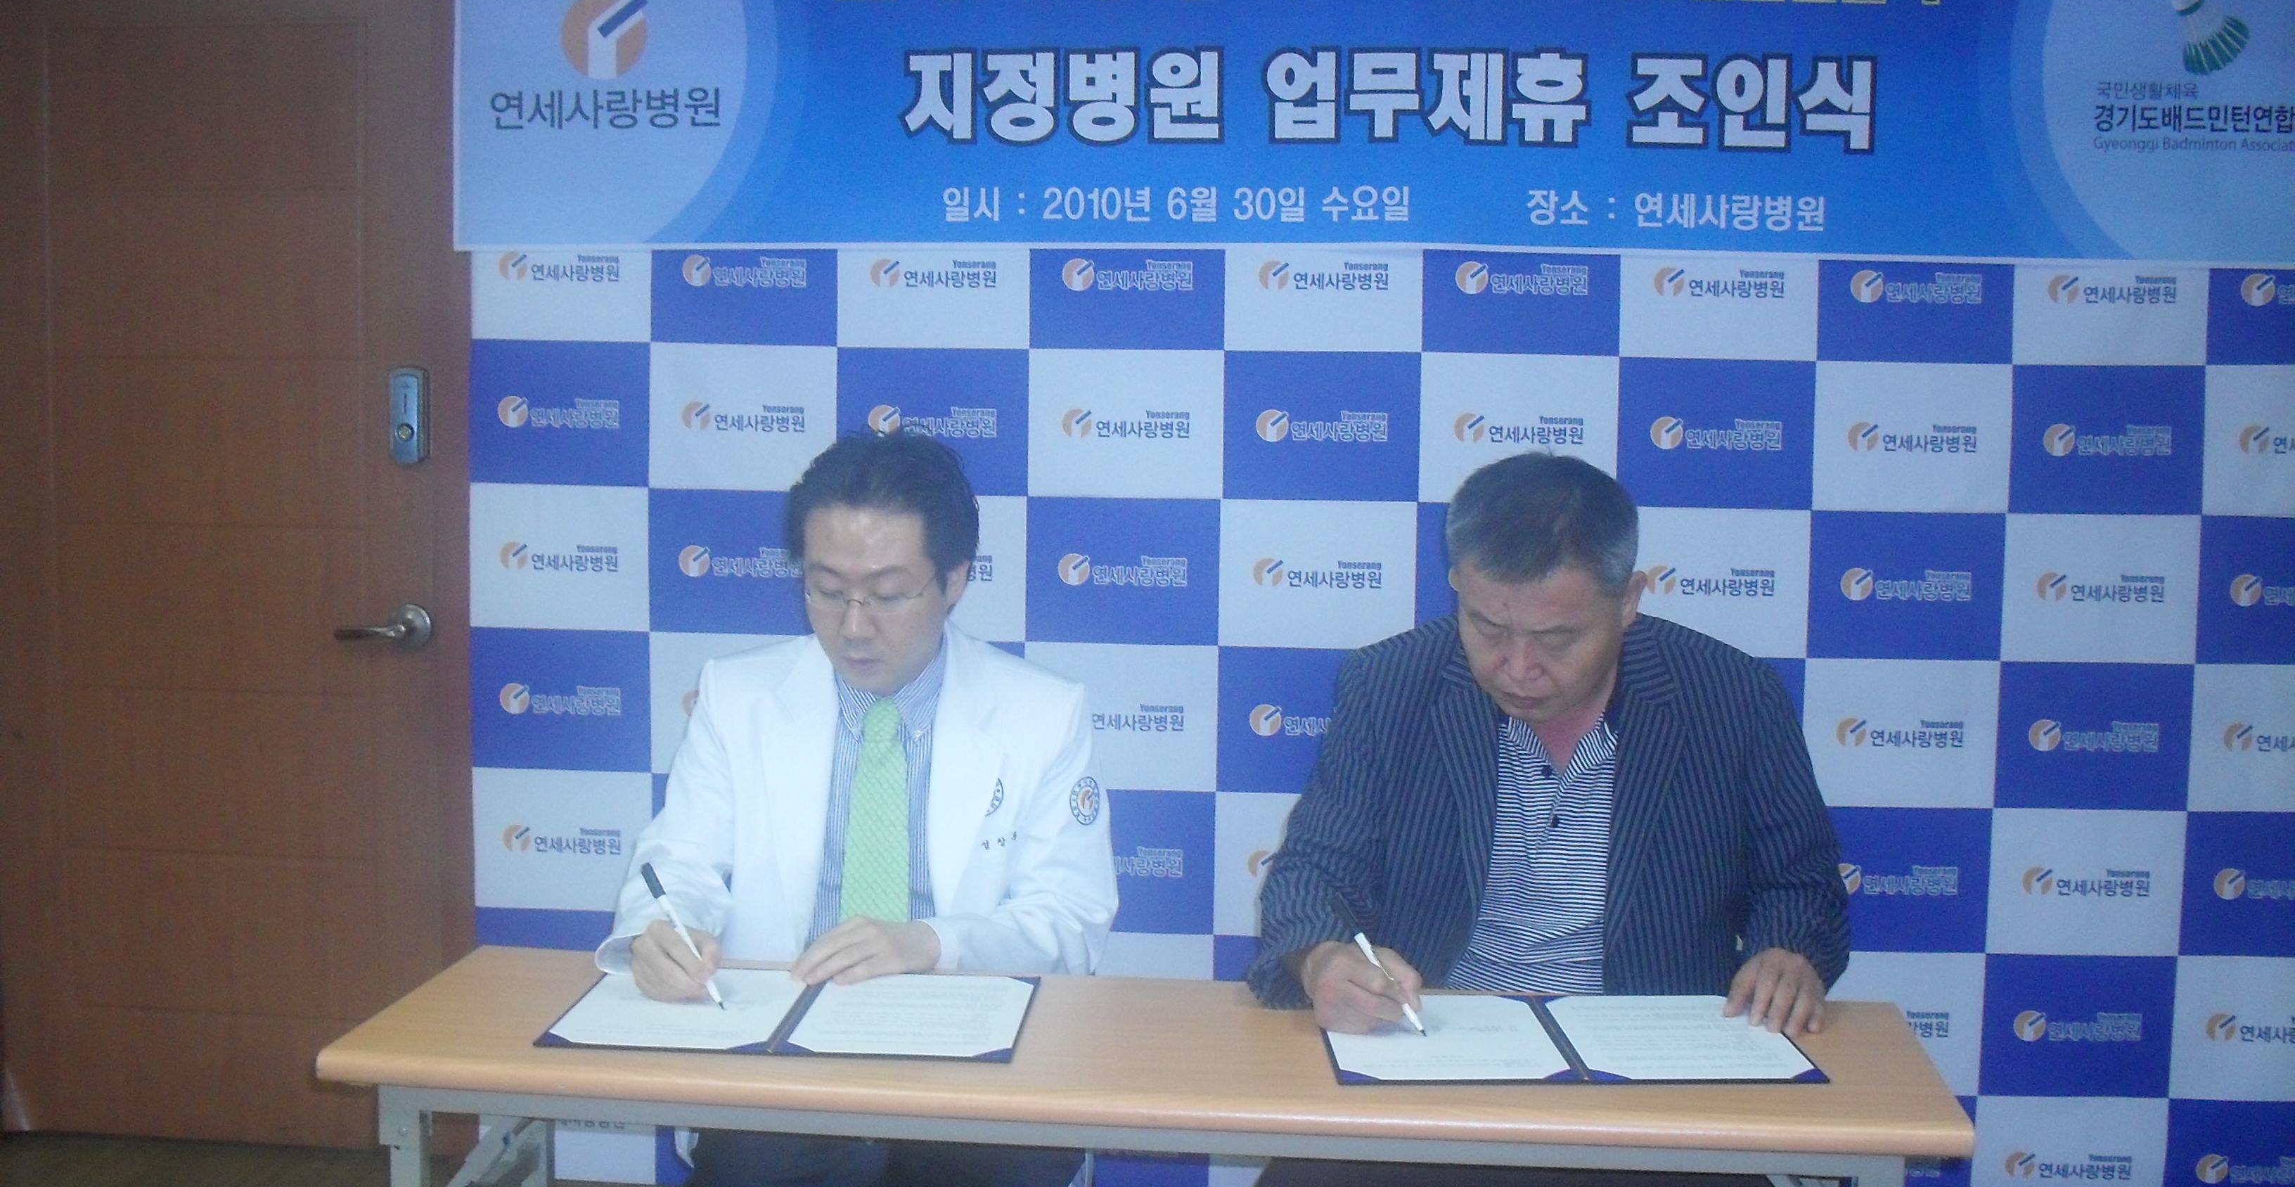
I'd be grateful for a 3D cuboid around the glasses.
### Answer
[{"bbox_3d":[-0.272,-0.016,2.680,0.137,0.041,0.140,0,20,20],"label":"glasses"}]

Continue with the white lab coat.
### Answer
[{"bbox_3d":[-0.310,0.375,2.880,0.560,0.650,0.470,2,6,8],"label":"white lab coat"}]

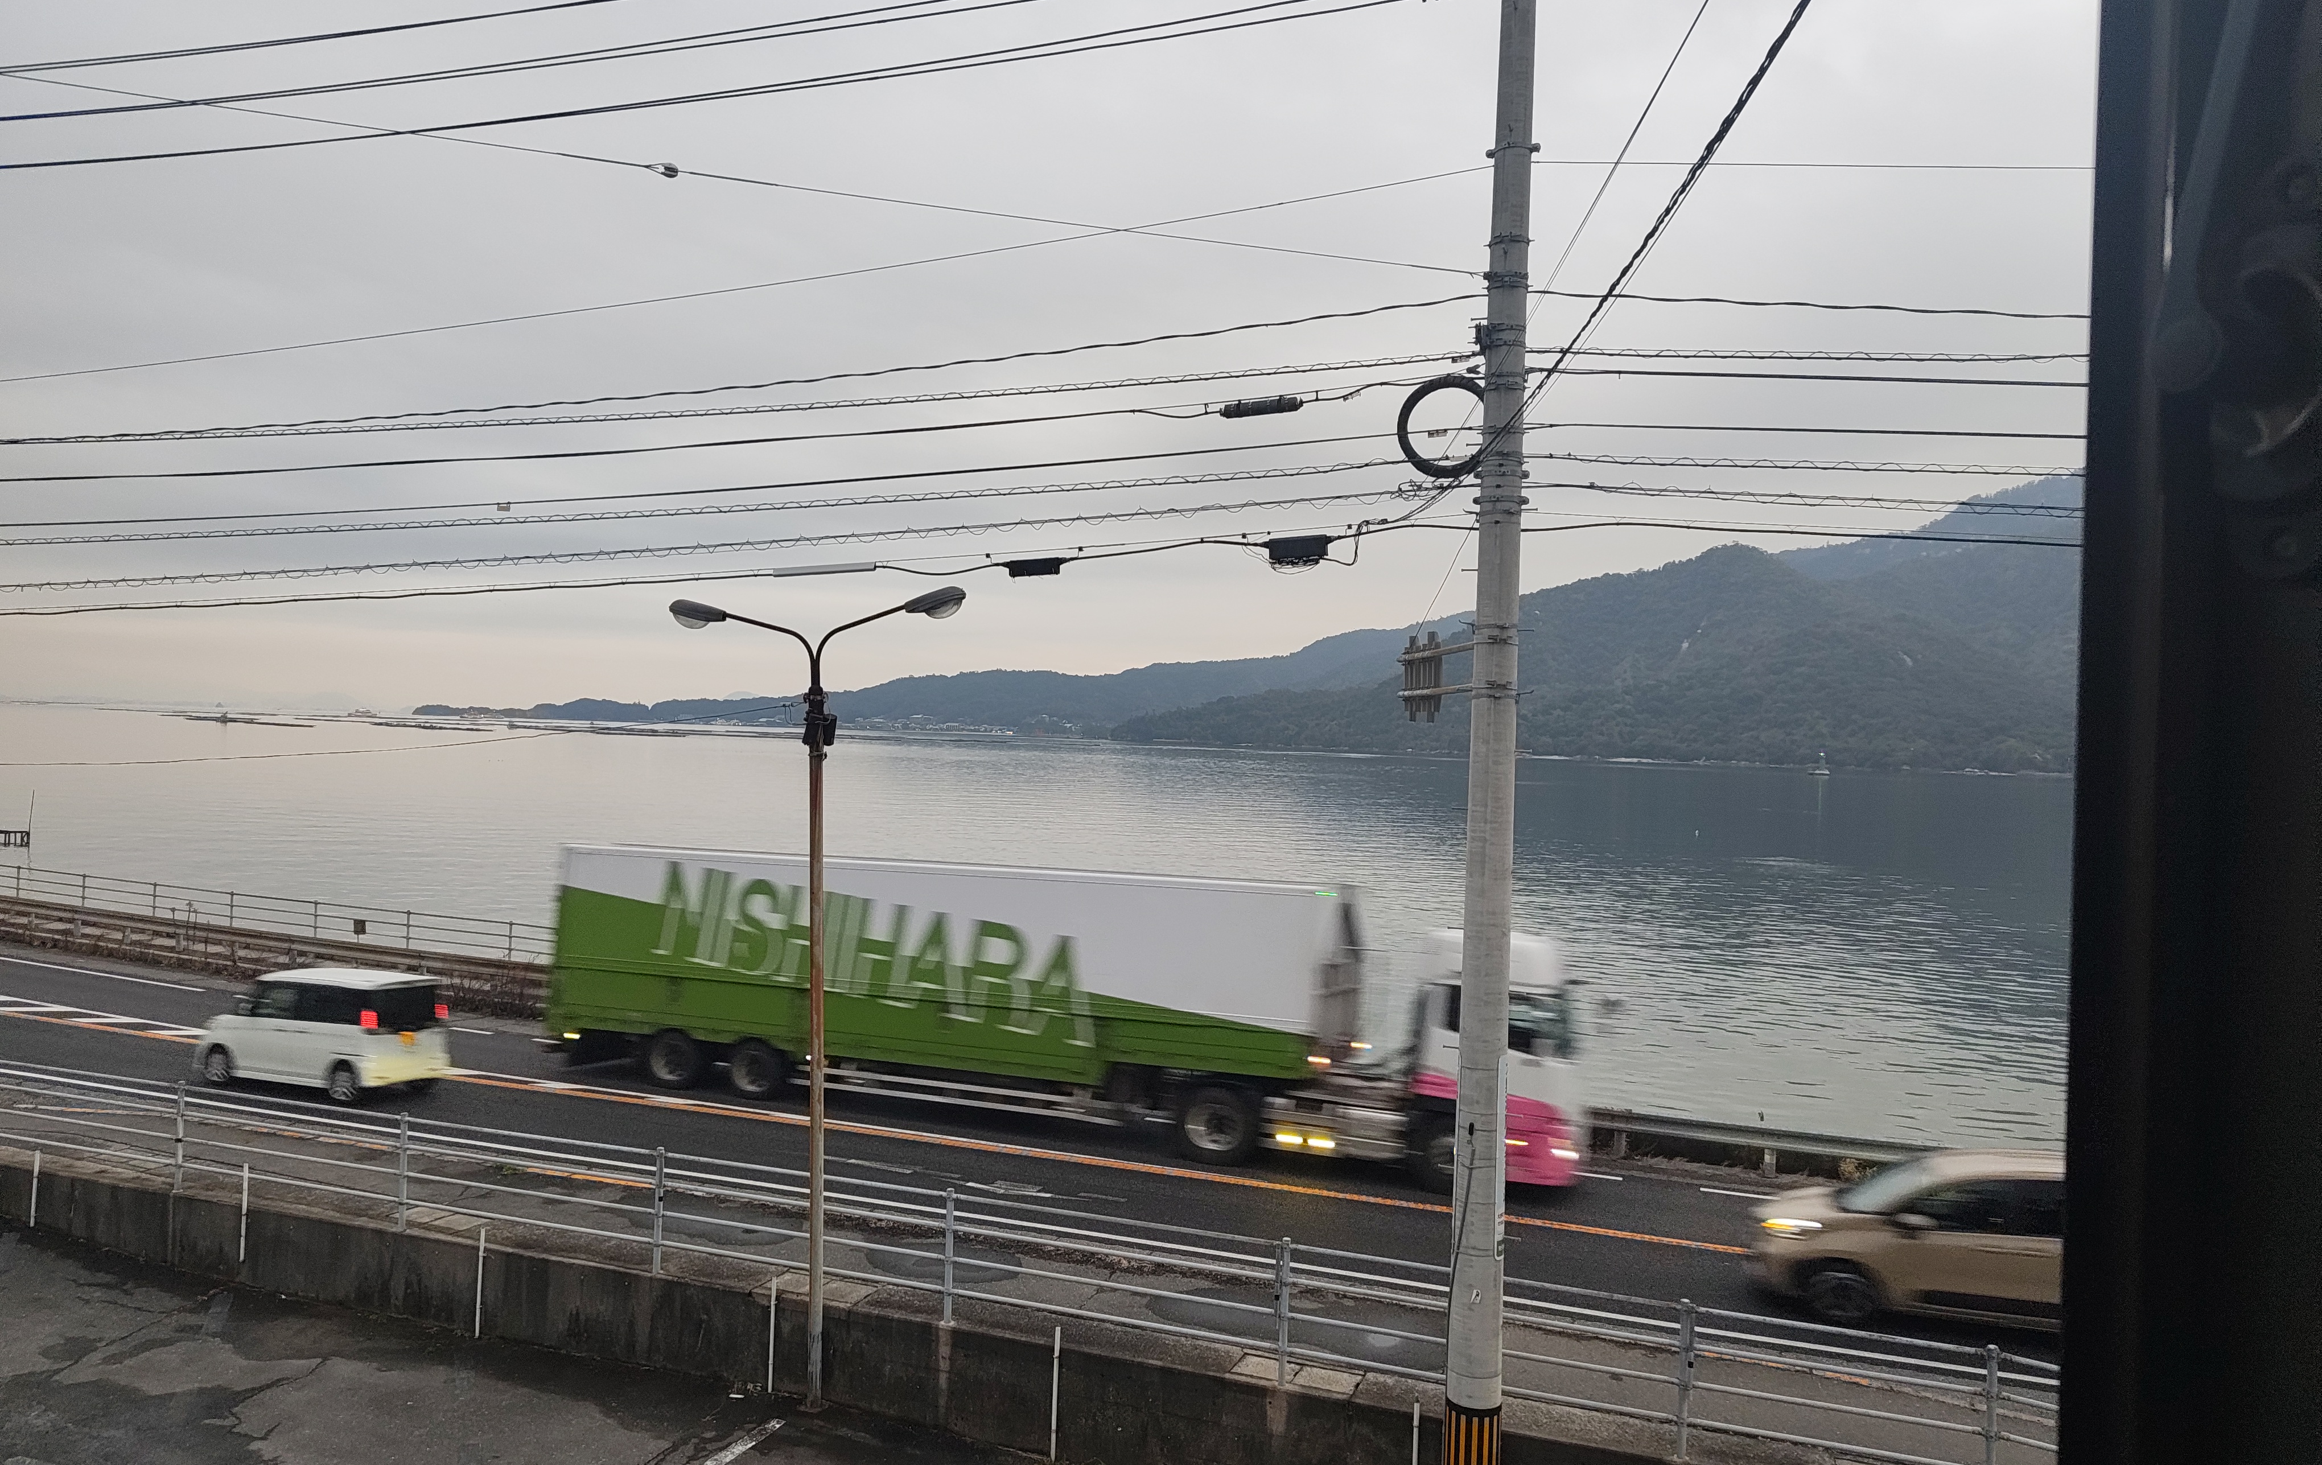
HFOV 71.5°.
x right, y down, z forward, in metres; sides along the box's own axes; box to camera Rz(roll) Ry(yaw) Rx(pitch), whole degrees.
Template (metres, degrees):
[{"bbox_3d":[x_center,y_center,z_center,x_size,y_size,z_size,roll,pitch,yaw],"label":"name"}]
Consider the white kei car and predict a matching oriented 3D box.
[{"bbox_3d":[-12.976,4.553,24.999,3.400,1.770,1.475,1,0,22],"label":"white kei car"}]

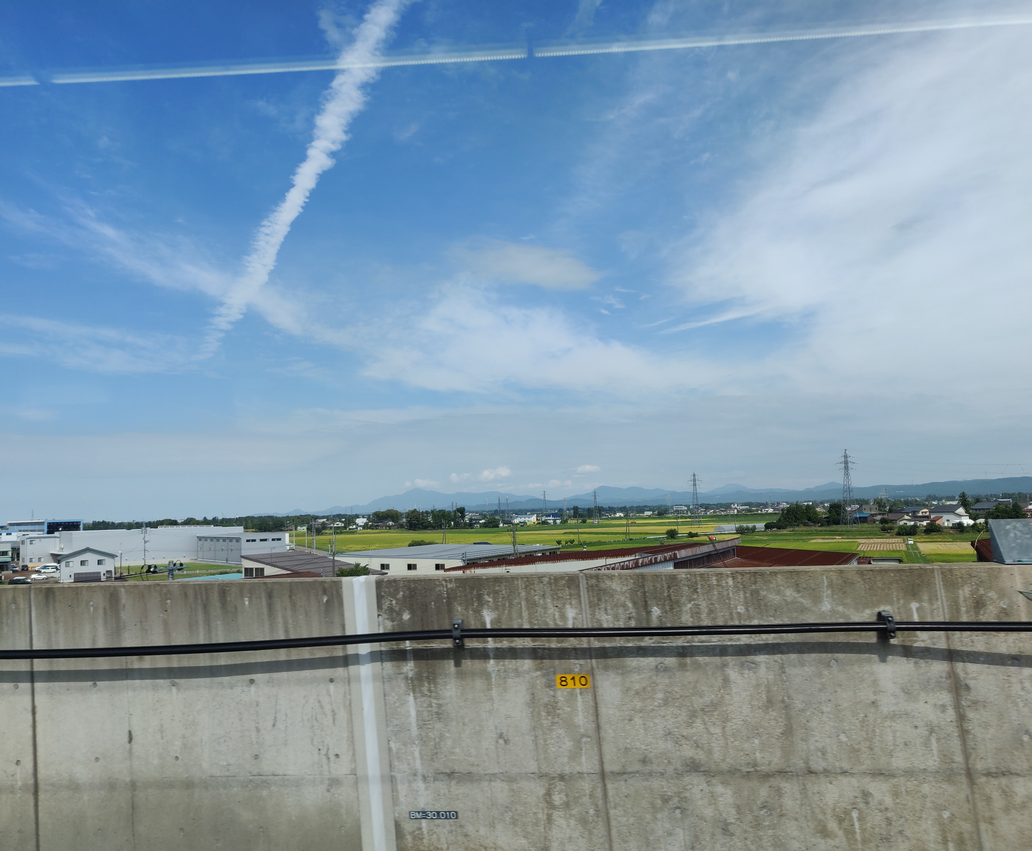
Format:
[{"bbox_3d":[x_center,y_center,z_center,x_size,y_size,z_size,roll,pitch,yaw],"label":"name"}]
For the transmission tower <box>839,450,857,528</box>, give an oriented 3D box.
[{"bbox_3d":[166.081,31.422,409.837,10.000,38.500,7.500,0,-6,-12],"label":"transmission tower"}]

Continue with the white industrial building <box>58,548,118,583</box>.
[{"bbox_3d":[-92.481,29.977,177.719,11.200,7.100,11.000,1,-7,-25],"label":"white industrial building"}]

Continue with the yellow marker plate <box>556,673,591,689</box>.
[{"bbox_3d":[0.430,1.918,6.140,0.250,0.100,0.010,-2,-6,3],"label":"yellow marker plate"}]

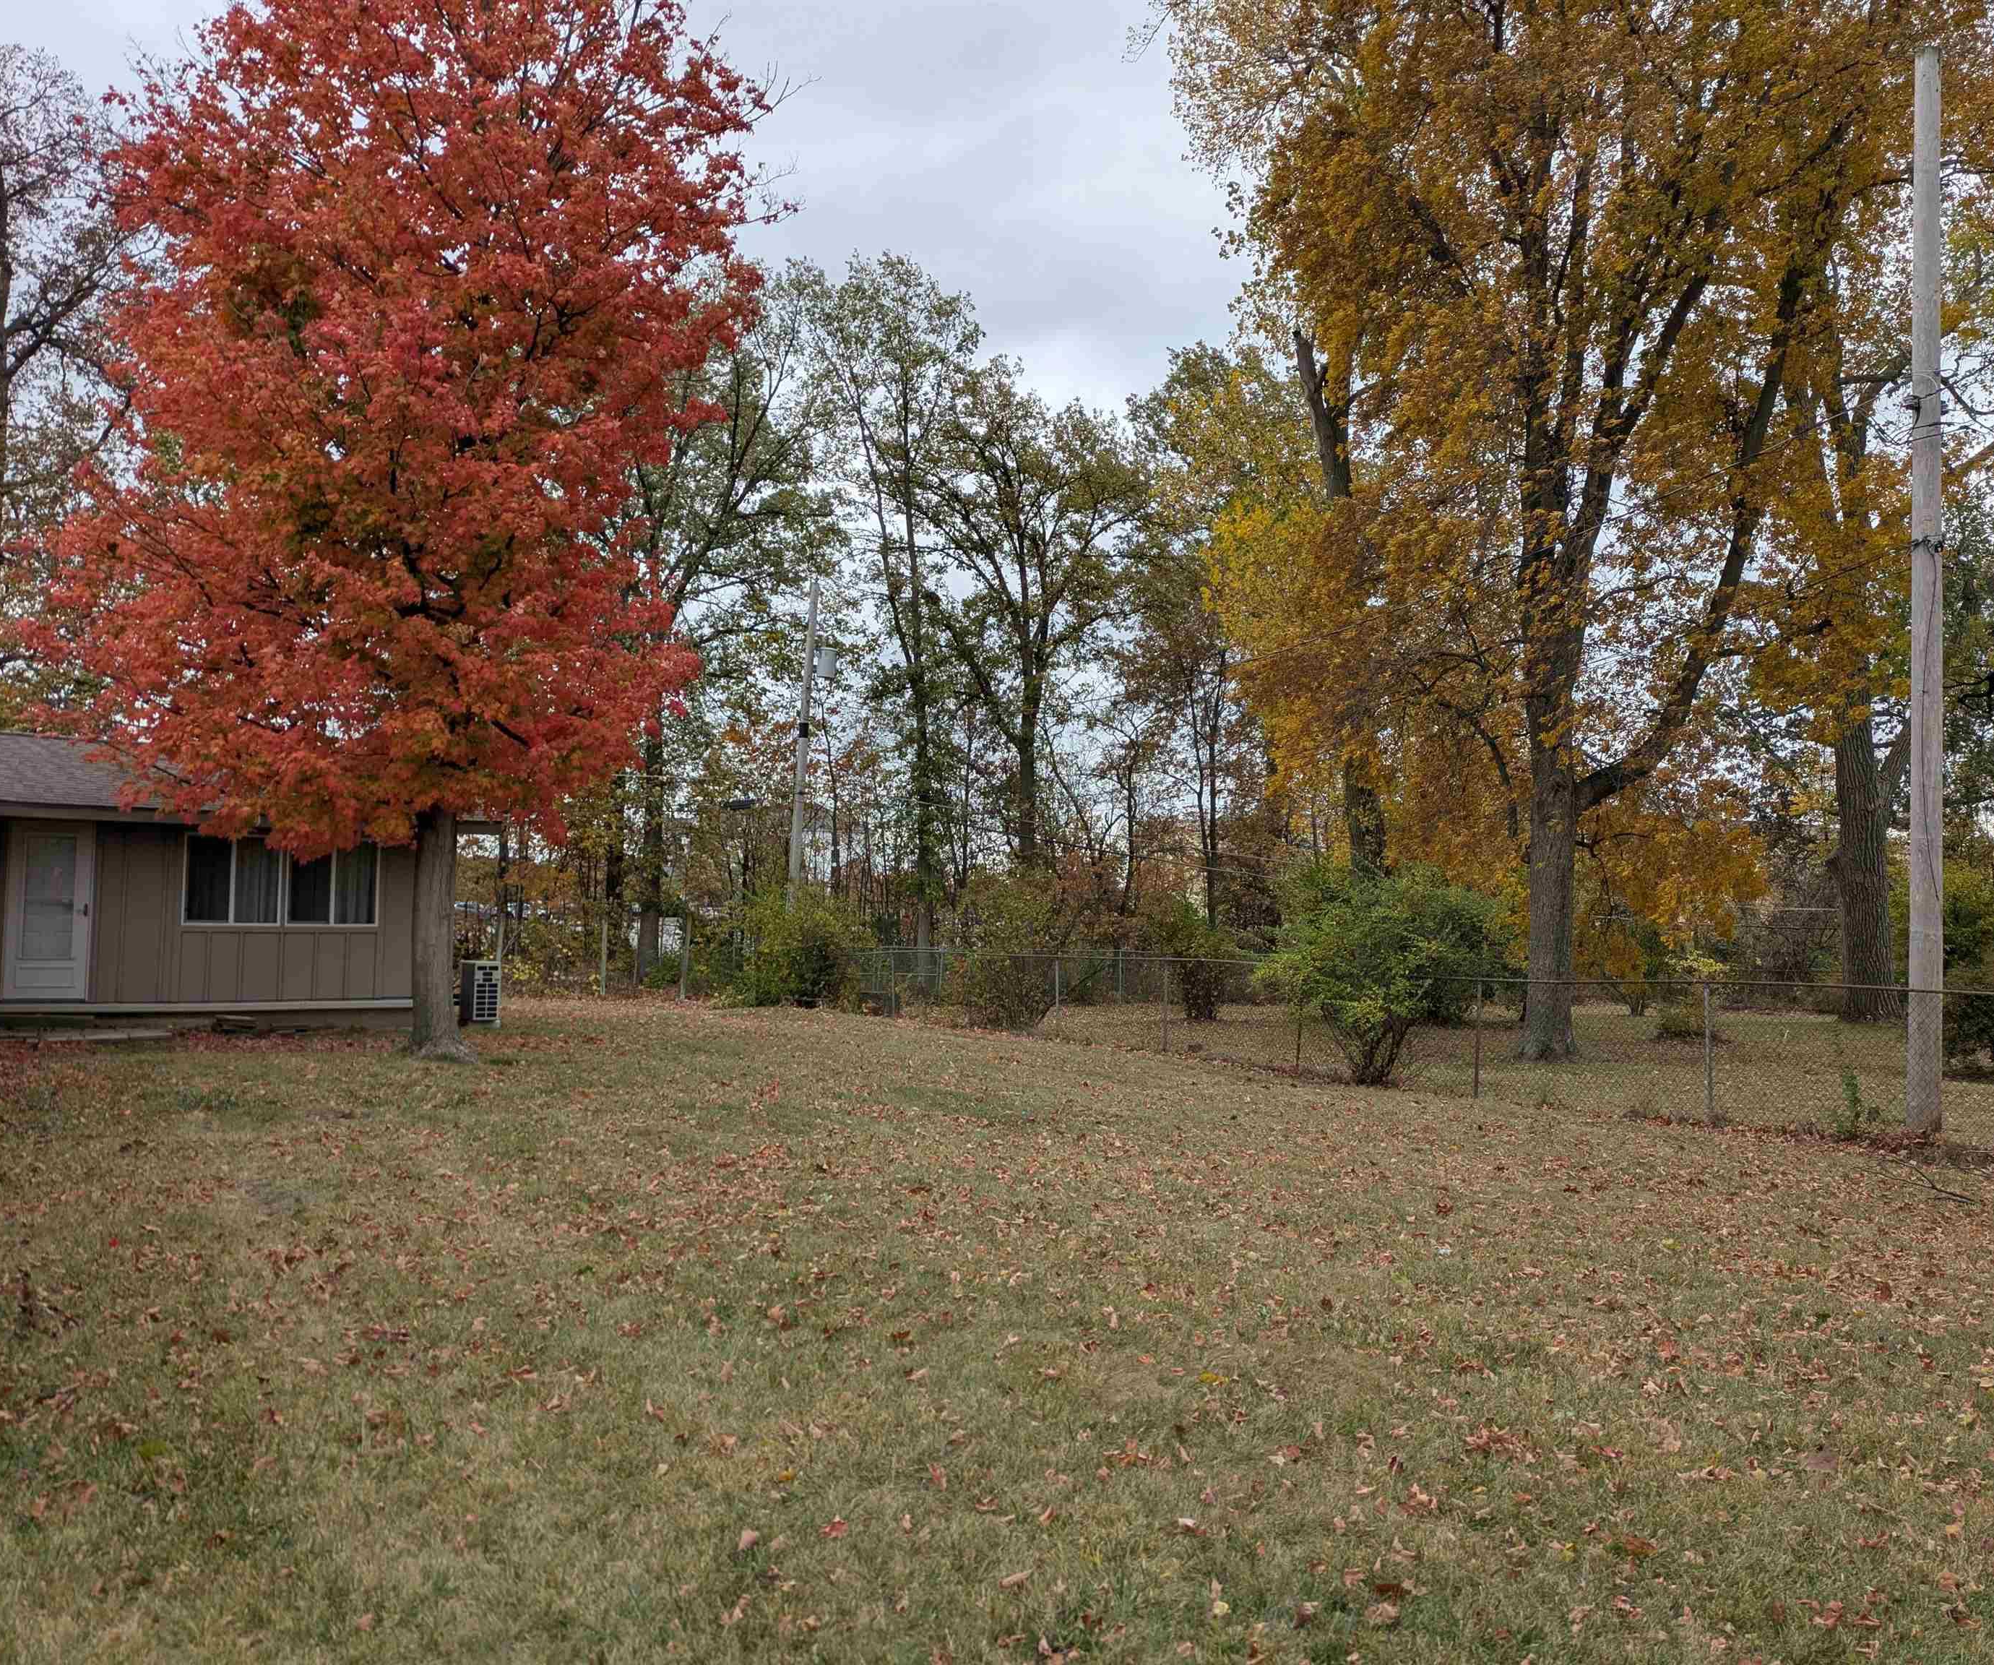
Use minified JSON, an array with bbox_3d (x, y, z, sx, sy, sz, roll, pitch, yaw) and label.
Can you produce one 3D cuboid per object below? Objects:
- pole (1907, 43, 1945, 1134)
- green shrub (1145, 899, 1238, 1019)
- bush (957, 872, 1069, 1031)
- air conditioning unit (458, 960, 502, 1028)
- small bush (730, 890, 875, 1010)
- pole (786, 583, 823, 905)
[{"bbox_3d":[7.790,-2.117,13.421,0.290,9.208,0.290,2,-3,0],"label":"pole"},{"bbox_3d":[3.669,2.393,30.300,1.650,2.300,1.600,0,-3,0],"label":"green shrub"},{"bbox_3d":[0.257,1.956,26.400,1.800,2.500,1.800,0,-3,0],"label":"bush"},{"bbox_3d":[-7.293,2.274,22.600,0.380,0.880,0.900,3,-4,-31],"label":"air conditioning unit"},{"bbox_3d":[-3.807,2.303,31.300,2.700,2.300,2.400,0,-3,0],"label":"small bush"},{"bbox_3d":[-4.954,-1.260,40.305,0.290,10.349,0.290,4,-3,0],"label":"pole"}]

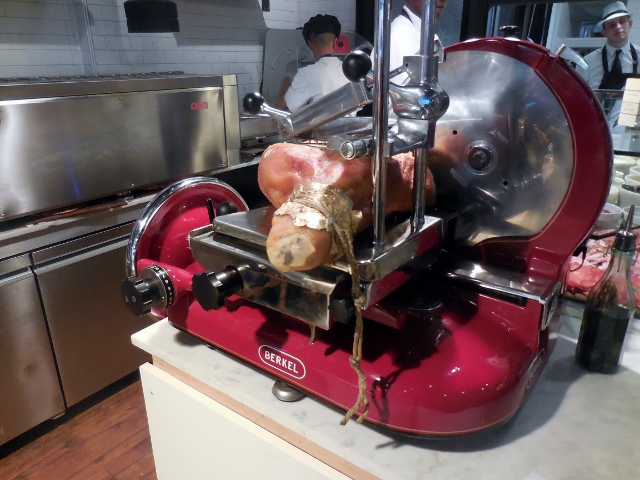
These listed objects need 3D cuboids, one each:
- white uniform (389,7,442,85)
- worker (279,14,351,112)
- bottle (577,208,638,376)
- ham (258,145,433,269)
[{"bbox_3d":[0.382,-0.626,2.025,0.320,0.700,0.470,1,21,5],"label":"white uniform"},{"bbox_3d":[0.029,-0.499,2.910,0.540,1.680,0.460,-6,21,-14],"label":"worker"},{"bbox_3d":[0.415,0.072,0.651,0.053,0.246,0.053,3,21,10],"label":"bottle"},{"bbox_3d":[0.017,-0.073,0.716,0.240,0.145,0.345,14,25,34],"label":"ham"}]

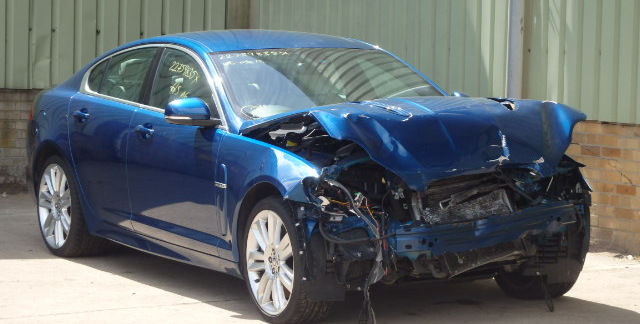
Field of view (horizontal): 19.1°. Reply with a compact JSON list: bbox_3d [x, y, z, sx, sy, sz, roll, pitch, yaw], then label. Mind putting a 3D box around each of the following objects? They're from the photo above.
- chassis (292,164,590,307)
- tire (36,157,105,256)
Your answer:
[{"bbox_3d":[0.709,0.355,9.816,1.660,0.570,0.580,-3,6,-29],"label":"chassis"},{"bbox_3d":[-1.590,0.280,12.309,0.286,0.680,0.680,-3,6,-29],"label":"tire"}]

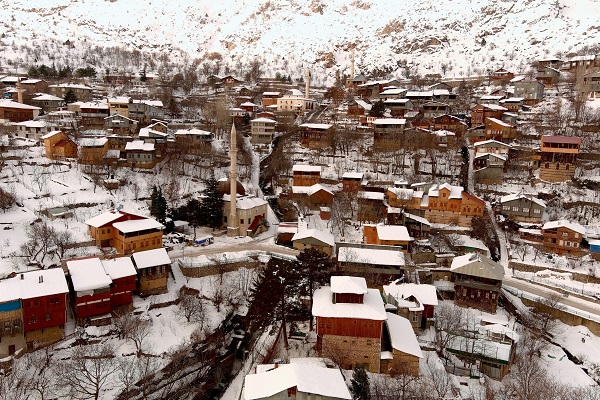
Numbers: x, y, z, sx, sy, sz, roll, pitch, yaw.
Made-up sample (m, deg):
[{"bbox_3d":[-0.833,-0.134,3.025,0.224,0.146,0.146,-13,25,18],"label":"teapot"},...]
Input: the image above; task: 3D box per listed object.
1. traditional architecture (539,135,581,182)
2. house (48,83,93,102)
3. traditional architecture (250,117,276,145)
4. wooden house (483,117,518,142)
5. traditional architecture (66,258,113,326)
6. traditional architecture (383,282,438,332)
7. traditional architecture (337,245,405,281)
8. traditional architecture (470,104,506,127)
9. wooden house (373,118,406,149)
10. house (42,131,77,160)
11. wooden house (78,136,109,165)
[{"bbox_3d":[74.916,-12.157,139.000,8.660,12.300,8.000,6,11,33],"label":"traditional architecture"},{"bbox_3d":[-112.087,-52.168,236.077,13.769,9.694,12.500,4,9,22],"label":"house"},{"bbox_3d":[-17.497,-33.284,231.991,11.656,12.460,11.000,0,8,-4],"label":"traditional architecture"},{"bbox_3d":[71.885,-25.887,175.000,6.950,8.170,8.000,7,12,37],"label":"wooden house"},{"bbox_3d":[-42.277,18.120,97.000,6.140,9.750,10.000,-6,11,-32],"label":"traditional architecture"},{"bbox_3d":[21.079,20.536,93.000,9.210,6.420,8.000,1,10,6],"label":"traditional architecture"},{"bbox_3d":[16.253,14.136,110.789,14.668,7.565,9.500,2,8,7],"label":"traditional architecture"},{"bbox_3d":[67.346,-29.675,173.926,10.500,8.682,7.225,-6,11,-42],"label":"traditional architecture"},{"bbox_3d":[33.953,-24.542,182.000,10.670,11.760,9.000,3,10,16],"label":"wooden house"},{"bbox_3d":[-79.460,-18.116,160.000,7.800,9.080,9.000,-8,12,-39],"label":"house"},{"bbox_3d":[-71.556,-16.992,168.441,7.864,9.126,6.500,-1,8,-11],"label":"wooden house"}]

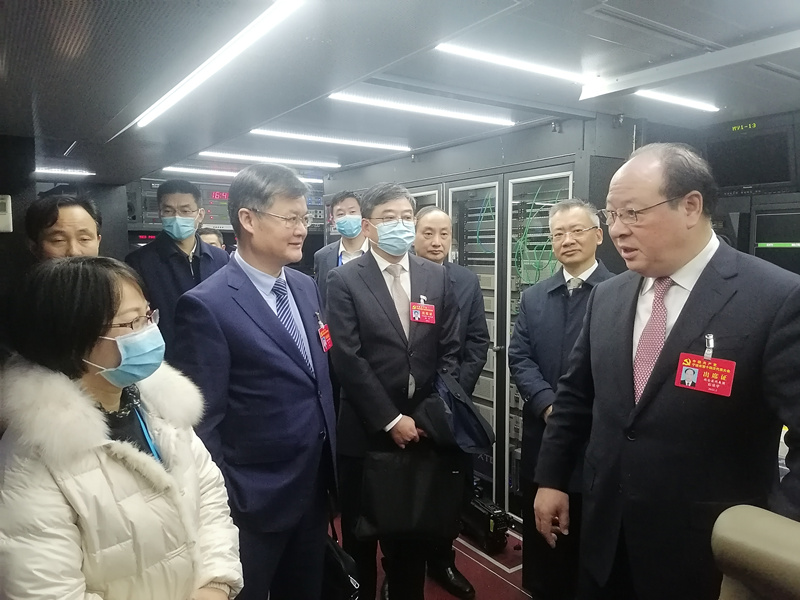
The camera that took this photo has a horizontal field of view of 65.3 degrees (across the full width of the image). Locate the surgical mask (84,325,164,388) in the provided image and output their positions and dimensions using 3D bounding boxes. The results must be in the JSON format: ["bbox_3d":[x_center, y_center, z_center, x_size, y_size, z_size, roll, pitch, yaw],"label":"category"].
[{"bbox_3d":[-0.494,0.101,1.120,0.110,0.105,0.130,3,6,3],"label":"surgical mask"}]

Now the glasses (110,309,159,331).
[{"bbox_3d":[-0.508,0.043,1.115,0.135,0.043,0.136,-1,9,0],"label":"glasses"}]

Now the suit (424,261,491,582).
[{"bbox_3d":[0.168,0.545,2.730,0.500,1.440,0.300,0,5,3],"label":"suit"}]

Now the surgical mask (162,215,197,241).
[{"bbox_3d":[-0.895,-0.291,2.540,0.138,0.108,0.085,-1,7,-5],"label":"surgical mask"}]

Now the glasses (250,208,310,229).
[{"bbox_3d":[-0.310,-0.208,1.600,0.140,0.045,0.143,16,14,19],"label":"glasses"}]

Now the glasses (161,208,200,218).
[{"bbox_3d":[-0.900,-0.349,2.575,0.140,0.043,0.135,-1,9,-3],"label":"glasses"}]

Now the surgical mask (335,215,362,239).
[{"bbox_3d":[-0.235,-0.337,2.880,0.135,0.108,0.085,1,5,15],"label":"surgical mask"}]

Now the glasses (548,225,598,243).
[{"bbox_3d":[0.640,-0.232,2.235,0.135,0.045,0.142,-11,3,-41],"label":"glasses"}]

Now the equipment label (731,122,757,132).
[{"bbox_3d":[1.654,-0.829,3.000,0.012,0.030,0.118,-3,5,-34],"label":"equipment label"}]

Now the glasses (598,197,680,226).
[{"bbox_3d":[0.478,-0.172,1.215,0.140,0.045,0.143,-17,10,-9],"label":"glasses"}]

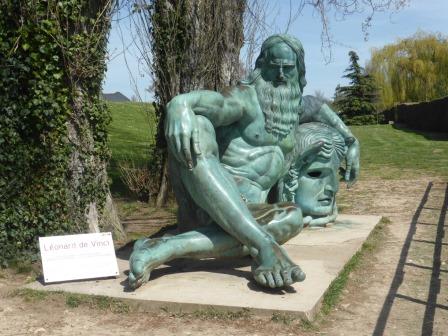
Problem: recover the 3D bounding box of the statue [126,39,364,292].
[{"bbox_3d":[0.400,-0.260,7.050,2.150,2.250,3.000,1,5,7],"label":"statue"}]

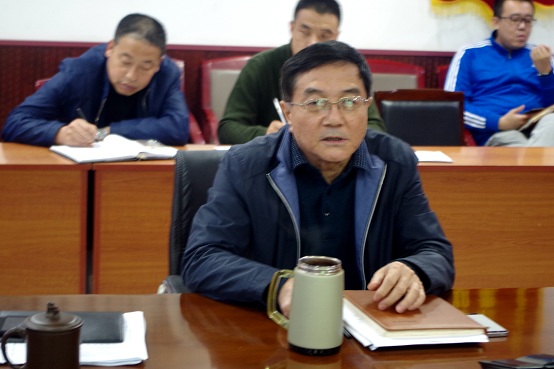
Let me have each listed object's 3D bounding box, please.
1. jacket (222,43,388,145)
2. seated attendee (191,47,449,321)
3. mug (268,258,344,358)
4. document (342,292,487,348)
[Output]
[{"bbox_3d":[0.100,-0.214,4.399,0.580,0.580,0.420,1,11,-11],"label":"jacket"},{"bbox_3d":[0.060,0.332,2.529,0.540,1.240,0.700,1,11,-6],"label":"seated attendee"},{"bbox_3d":[0.047,0.202,2.121,0.127,0.147,0.094,2,11,-3],"label":"mug"},{"bbox_3d":[0.239,0.241,2.271,0.197,0.033,0.245,0,11,-13],"label":"document"}]

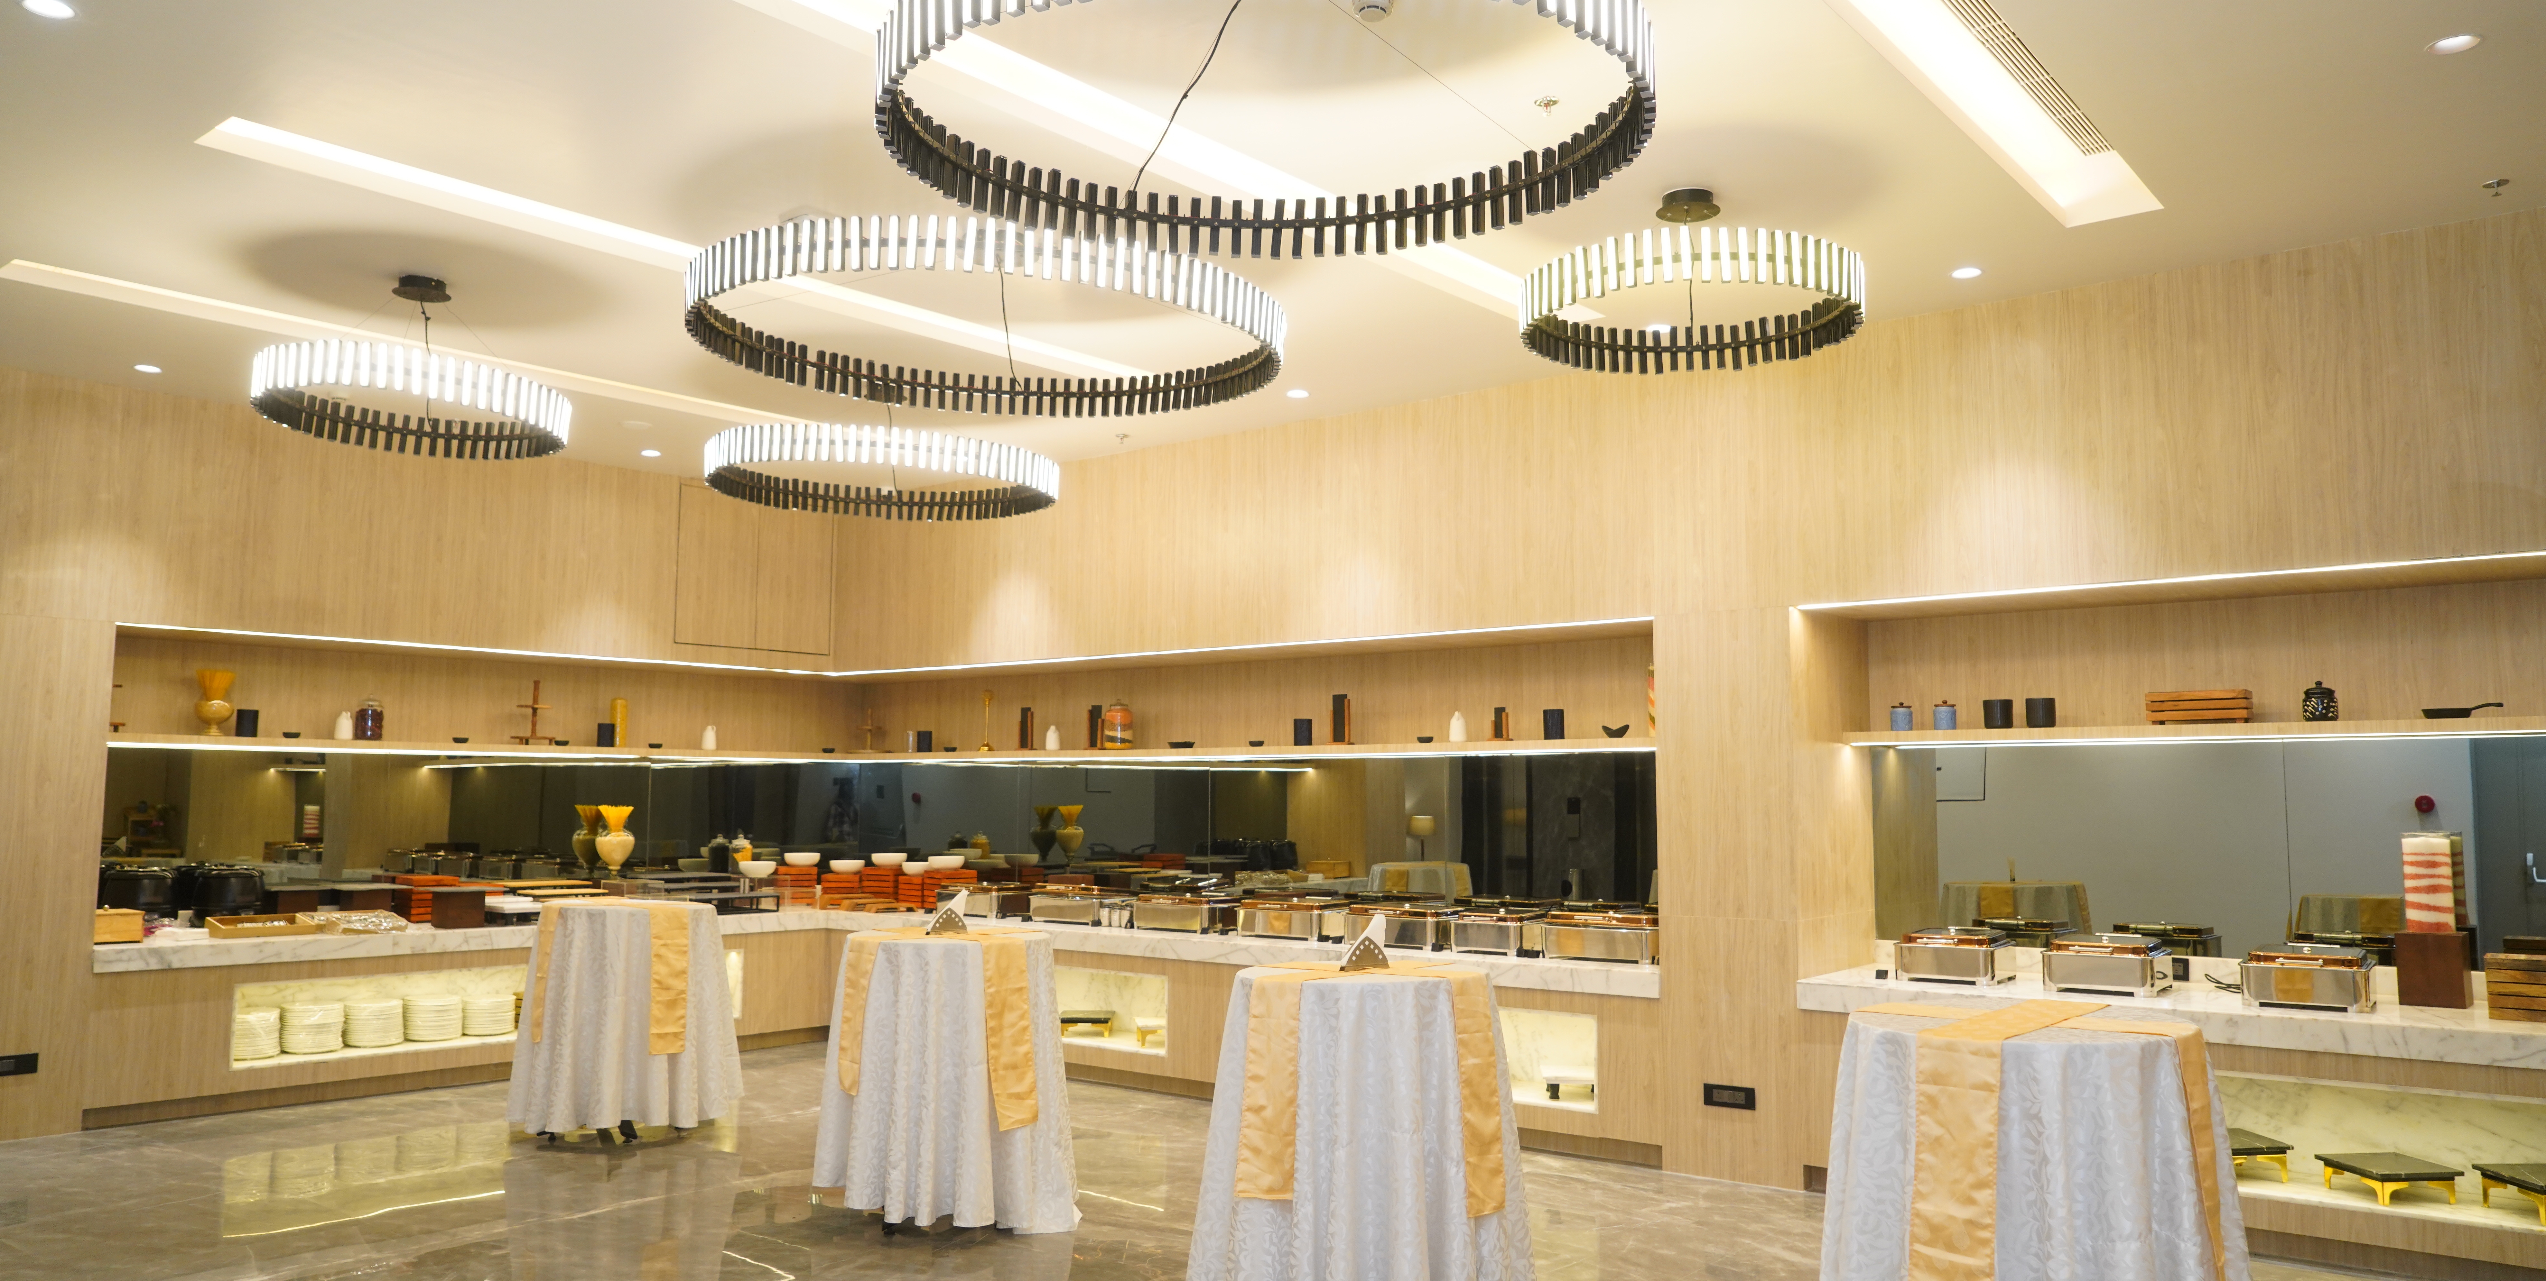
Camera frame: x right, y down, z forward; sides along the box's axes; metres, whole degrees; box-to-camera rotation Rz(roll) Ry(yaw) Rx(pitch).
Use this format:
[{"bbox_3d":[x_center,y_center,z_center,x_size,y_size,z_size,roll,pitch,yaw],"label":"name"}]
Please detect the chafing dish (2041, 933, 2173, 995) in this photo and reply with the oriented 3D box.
[{"bbox_3d":[3.351,1.294,6.820,0.410,0.215,0.410,-4,-7,38],"label":"chafing dish"}]

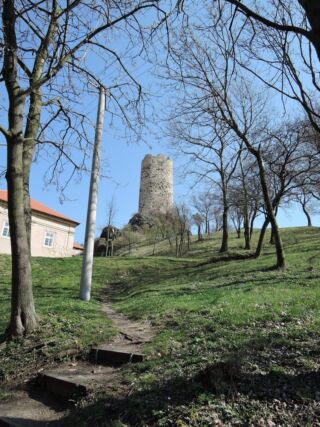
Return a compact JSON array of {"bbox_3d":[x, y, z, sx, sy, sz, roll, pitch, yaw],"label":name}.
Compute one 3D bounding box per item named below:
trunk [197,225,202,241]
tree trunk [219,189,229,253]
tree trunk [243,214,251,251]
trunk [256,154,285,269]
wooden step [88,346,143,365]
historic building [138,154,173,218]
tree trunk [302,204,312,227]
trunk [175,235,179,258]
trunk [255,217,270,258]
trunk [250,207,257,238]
[{"bbox_3d":[6.048,2.901,45.322,0.500,2.494,0.400,-1,-15,8],"label":"trunk"},{"bbox_3d":[4.786,0.455,22.136,0.600,4.926,0.500,-3,-15,12],"label":"tree trunk"},{"bbox_3d":[7.023,1.408,23.898,0.500,3.085,0.420,-4,-16,16],"label":"tree trunk"},{"bbox_3d":[5.339,-0.241,14.444,1.050,5.761,0.550,-5,-16,20],"label":"trunk"},{"bbox_3d":[-0.790,2.648,5.500,1.200,0.200,0.130,-8,-17,29],"label":"wooden step"},{"bbox_3d":[-0.723,-6.891,74.233,8.300,17.289,8.300,1,-15,-1],"label":"historic building"},{"bbox_3d":[18.084,0.232,36.360,1.000,2.788,0.450,-7,-17,26],"label":"tree trunk"},{"bbox_3d":[1.490,2.829,26.253,0.220,1.963,0.200,0,-15,3],"label":"trunk"},{"bbox_3d":[6.240,1.407,17.828,0.850,2.544,0.400,-5,-16,19],"label":"trunk"},{"bbox_3d":[10.597,1.107,33.450,0.650,3.486,0.420,-4,-16,17],"label":"trunk"}]

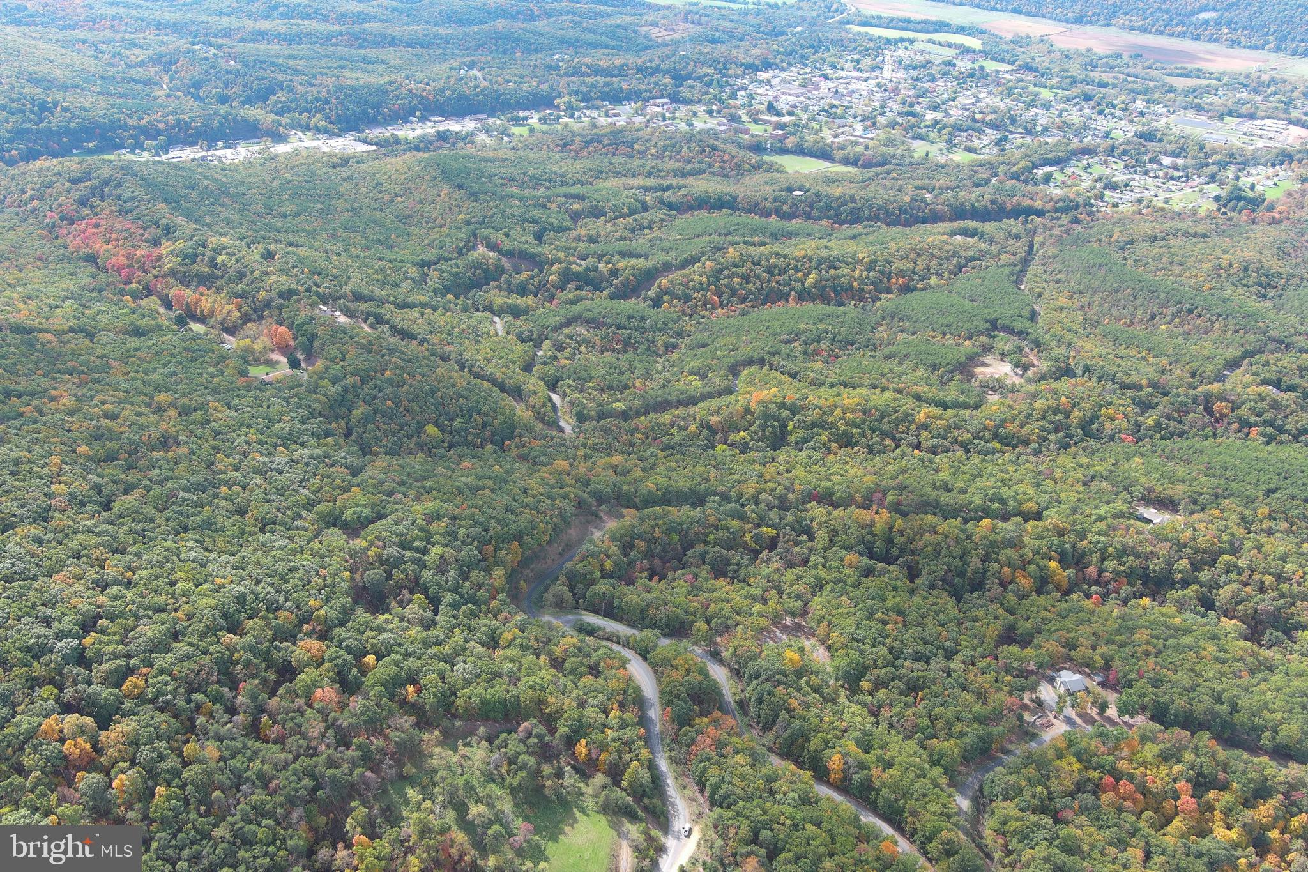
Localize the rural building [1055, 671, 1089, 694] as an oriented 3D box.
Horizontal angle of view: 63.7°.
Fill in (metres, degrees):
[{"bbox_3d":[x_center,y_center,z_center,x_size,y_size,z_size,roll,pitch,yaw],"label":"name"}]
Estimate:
[{"bbox_3d":[185.903,109.816,470.000,10.500,5.900,9.900,-6,26,-12],"label":"rural building"}]

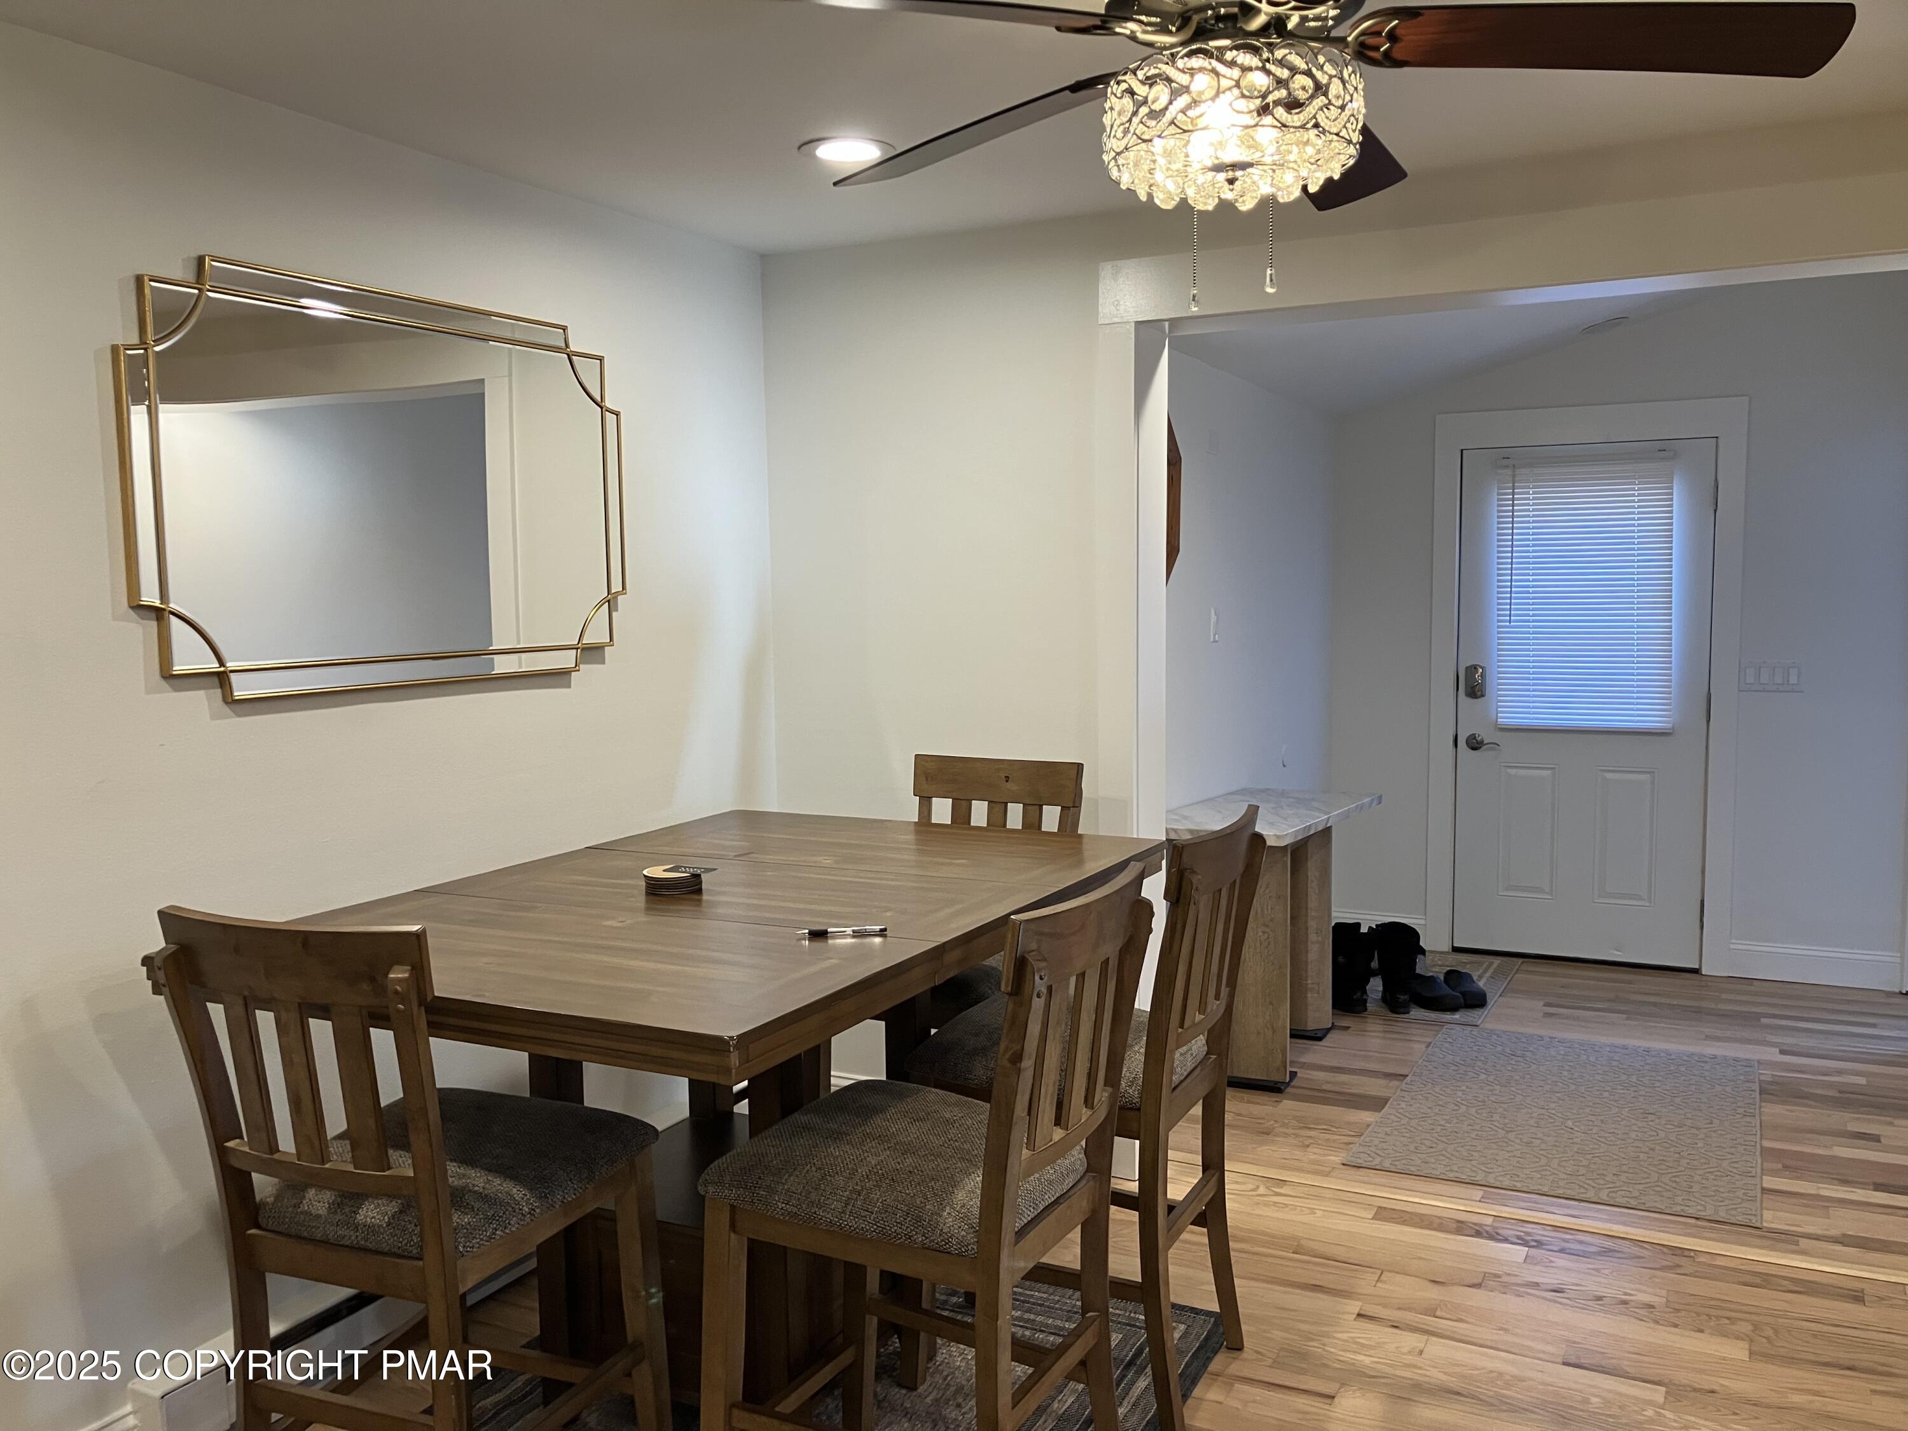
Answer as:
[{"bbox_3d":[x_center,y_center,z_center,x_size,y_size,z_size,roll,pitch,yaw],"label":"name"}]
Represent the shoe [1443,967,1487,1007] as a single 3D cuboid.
[{"bbox_3d":[1.857,0.981,5.588,0.105,0.095,0.270,0,5,4],"label":"shoe"}]

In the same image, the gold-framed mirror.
[{"bbox_3d":[-1.114,-0.464,3.211,0.030,0.800,1.300,2,6,28],"label":"gold-framed mirror"}]

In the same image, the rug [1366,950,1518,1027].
[{"bbox_3d":[1.747,1.003,5.831,0.620,0.010,0.990,2,6,28],"label":"rug"}]

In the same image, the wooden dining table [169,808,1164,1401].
[{"bbox_3d":[-0.435,0.809,3.138,1.205,0.930,1.715,2,6,29],"label":"wooden dining table"}]

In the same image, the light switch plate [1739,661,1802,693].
[{"bbox_3d":[3.023,-0.140,5.704,0.209,0.114,0.010,2,6,28],"label":"light switch plate"}]

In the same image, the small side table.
[{"bbox_3d":[1.023,0.696,5.034,0.460,0.780,0.970,2,6,30],"label":"small side table"}]

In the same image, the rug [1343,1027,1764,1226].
[{"bbox_3d":[1.782,1.127,4.447,0.965,0.010,1.385,2,6,28],"label":"rug"}]

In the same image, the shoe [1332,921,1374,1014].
[{"bbox_3d":[1.445,0.883,5.543,0.140,0.305,0.285,2,6,30],"label":"shoe"}]

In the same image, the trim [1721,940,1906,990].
[{"bbox_3d":[3.189,0.927,5.713,0.557,0.145,0.015,2,6,28],"label":"trim"}]

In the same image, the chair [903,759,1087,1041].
[{"bbox_3d":[-0.010,0.674,3.683,0.475,1.090,0.580,2,6,29],"label":"chair"}]

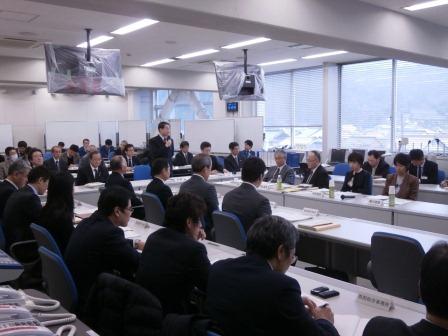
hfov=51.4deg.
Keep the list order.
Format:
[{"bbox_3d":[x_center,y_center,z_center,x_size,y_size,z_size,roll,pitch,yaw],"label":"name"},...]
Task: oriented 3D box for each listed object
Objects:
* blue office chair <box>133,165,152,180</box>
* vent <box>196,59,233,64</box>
[{"bbox_3d":[-1.378,0.415,8.518,0.570,0.900,0.580,-4,6,-38],"label":"blue office chair"},{"bbox_3d":[-0.192,-2.677,11.862,0.800,0.060,0.800,-5,6,-40],"label":"vent"}]

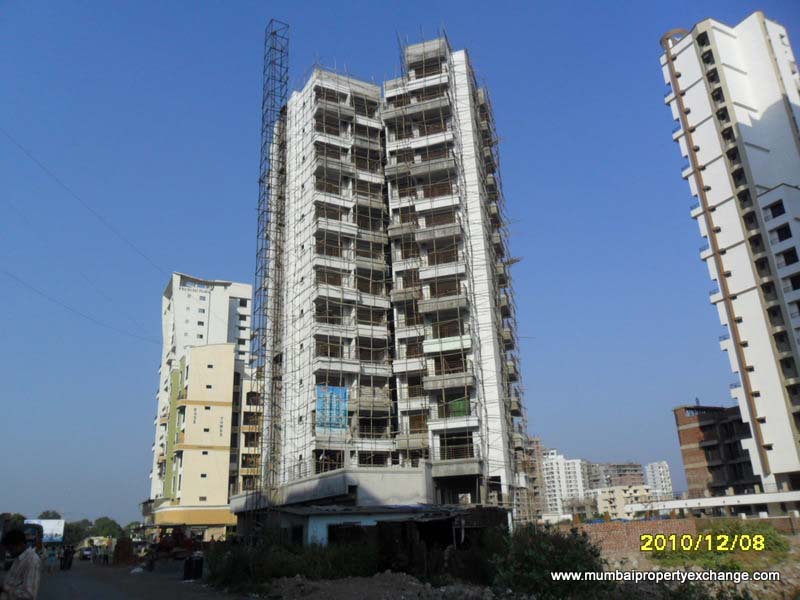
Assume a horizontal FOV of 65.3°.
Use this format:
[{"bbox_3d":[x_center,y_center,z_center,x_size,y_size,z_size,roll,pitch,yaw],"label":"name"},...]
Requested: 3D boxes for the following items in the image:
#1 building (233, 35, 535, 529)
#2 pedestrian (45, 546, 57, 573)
[{"bbox_3d":[-1.345,-0.932,55.808,21.500,43.000,16.000,-2,-19,-3],"label":"building"},{"bbox_3d":[-20.792,15.545,37.389,0.500,1.630,0.350,7,-22,-26],"label":"pedestrian"}]

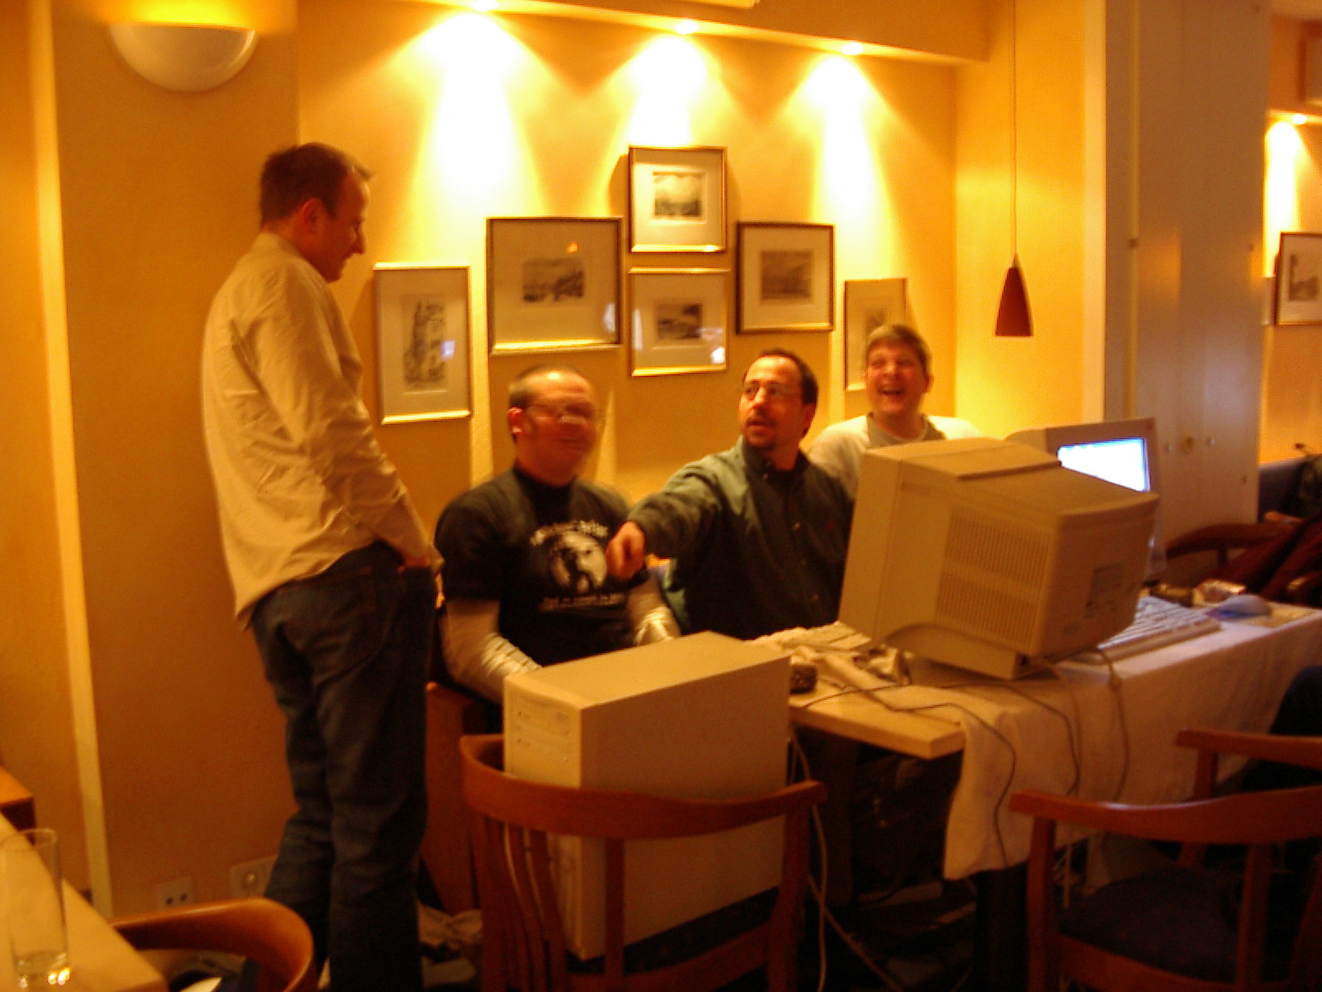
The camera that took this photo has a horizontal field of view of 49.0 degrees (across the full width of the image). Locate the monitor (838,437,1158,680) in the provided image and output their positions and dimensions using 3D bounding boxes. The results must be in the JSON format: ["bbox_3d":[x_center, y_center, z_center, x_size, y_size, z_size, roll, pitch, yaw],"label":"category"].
[{"bbox_3d":[0.686,0.122,2.899,0.450,0.440,0.467,-8,10,-44],"label":"monitor"}]

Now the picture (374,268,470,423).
[{"bbox_3d":[-0.620,-0.400,3.798,0.263,0.396,0.024,-6,8,-33],"label":"picture"}]

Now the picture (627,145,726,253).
[{"bbox_3d":[0.048,-0.854,4.187,0.335,0.298,0.024,-6,8,-33],"label":"picture"}]

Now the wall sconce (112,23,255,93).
[{"bbox_3d":[-0.918,-0.861,2.845,0.289,0.122,0.105,-6,8,-33],"label":"wall sconce"}]

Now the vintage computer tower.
[{"bbox_3d":[-0.019,0.489,2.460,0.448,0.412,0.205,-7,12,-40],"label":"vintage computer tower"}]

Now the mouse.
[{"bbox_3d":[1.360,0.253,3.390,0.115,0.038,0.063,1,7,20],"label":"mouse"}]

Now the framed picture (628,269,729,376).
[{"bbox_3d":[0.051,-0.507,4.227,0.342,0.293,0.024,-6,8,-33],"label":"framed picture"}]

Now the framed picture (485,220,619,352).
[{"bbox_3d":[-0.290,-0.584,3.995,0.418,0.352,0.024,-6,8,-33],"label":"framed picture"}]

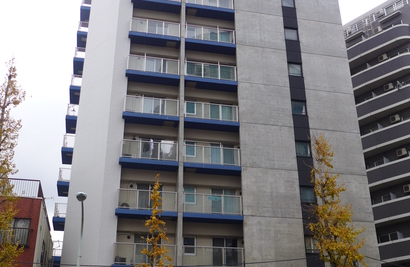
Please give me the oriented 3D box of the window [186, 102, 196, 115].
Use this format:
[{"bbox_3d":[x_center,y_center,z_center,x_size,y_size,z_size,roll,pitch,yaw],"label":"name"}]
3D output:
[{"bbox_3d":[-0.919,-1.594,31.762,0.720,0.950,0.100,5,-27,-11],"label":"window"}]

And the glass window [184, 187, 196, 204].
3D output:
[{"bbox_3d":[-0.849,3.595,29.146,0.720,0.970,0.100,5,-27,-11],"label":"glass window"}]

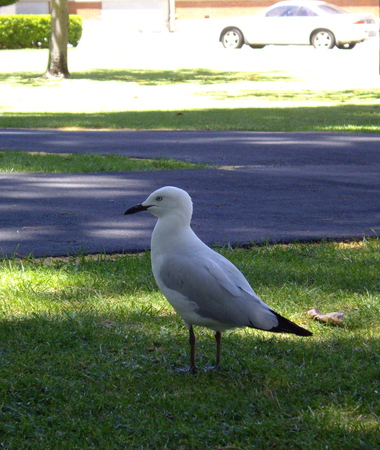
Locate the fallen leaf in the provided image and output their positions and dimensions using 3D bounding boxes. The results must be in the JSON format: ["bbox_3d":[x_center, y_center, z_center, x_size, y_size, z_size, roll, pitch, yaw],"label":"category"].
[{"bbox_3d":[0.239,0.161,3.450,0.065,0.026,0.042,2,6,20],"label":"fallen leaf"}]

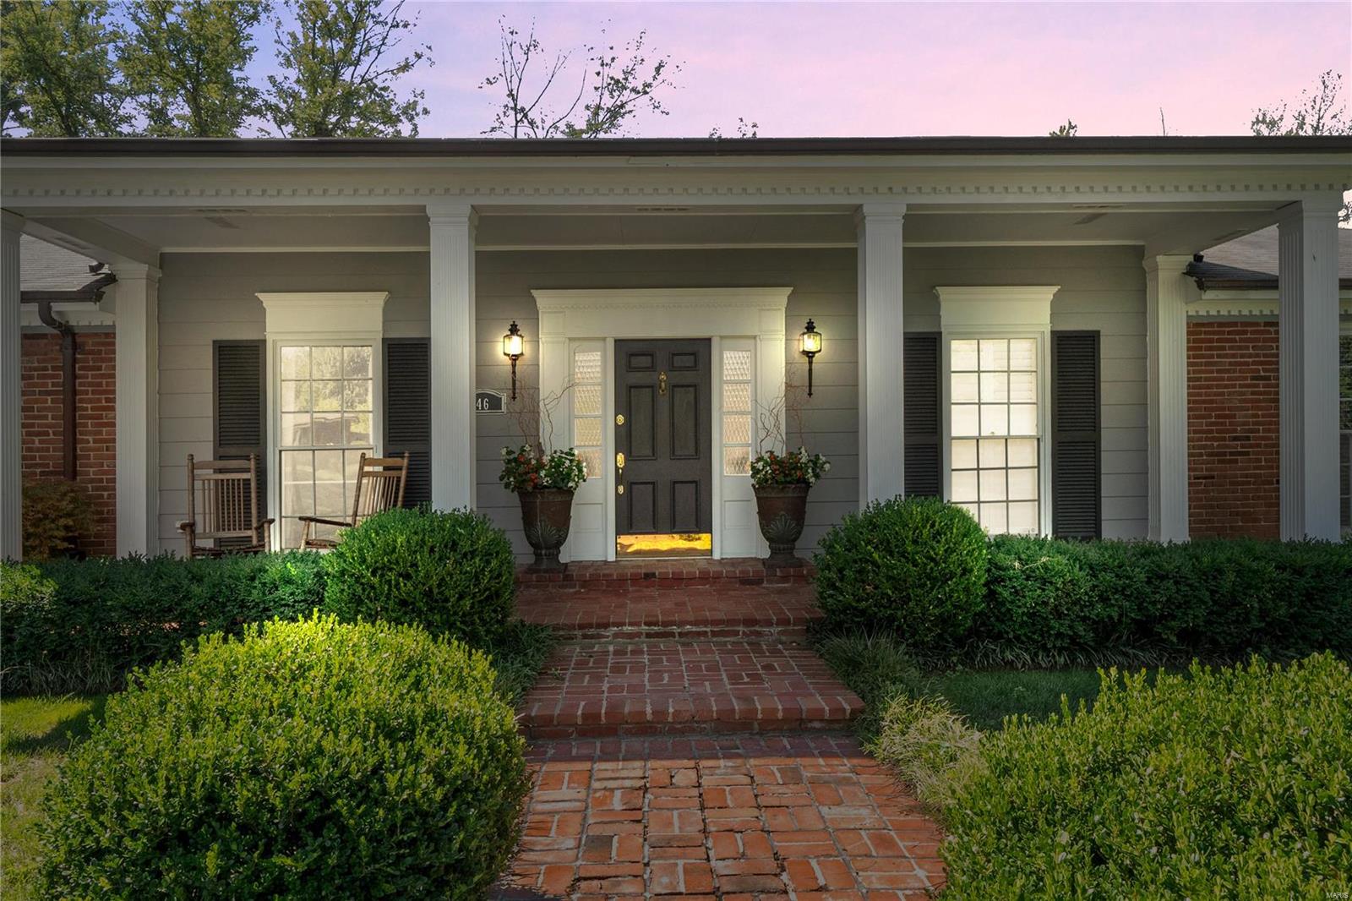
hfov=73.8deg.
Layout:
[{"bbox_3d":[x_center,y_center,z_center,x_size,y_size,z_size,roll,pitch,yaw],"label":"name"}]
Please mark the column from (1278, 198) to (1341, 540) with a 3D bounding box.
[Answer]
[{"bbox_3d":[4.708,-0.343,6.702,0.300,2.921,0.300,-1,0,-3],"label":"column"}]

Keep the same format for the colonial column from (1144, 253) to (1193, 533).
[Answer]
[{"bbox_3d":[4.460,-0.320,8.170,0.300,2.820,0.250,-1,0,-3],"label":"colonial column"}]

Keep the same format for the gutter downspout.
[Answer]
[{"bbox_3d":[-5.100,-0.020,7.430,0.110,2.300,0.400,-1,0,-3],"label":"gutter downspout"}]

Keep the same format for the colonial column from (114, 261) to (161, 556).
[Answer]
[{"bbox_3d":[-4.723,-0.204,7.911,0.300,2.856,0.260,-1,0,-3],"label":"colonial column"}]

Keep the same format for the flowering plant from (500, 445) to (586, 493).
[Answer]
[{"bbox_3d":[-1.124,0.157,7.640,0.700,0.390,0.600,-1,0,-3],"label":"flowering plant"}]

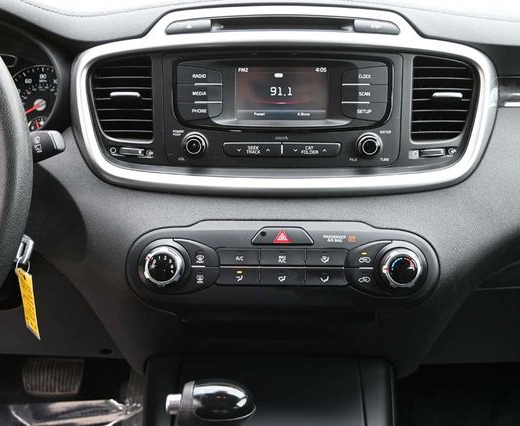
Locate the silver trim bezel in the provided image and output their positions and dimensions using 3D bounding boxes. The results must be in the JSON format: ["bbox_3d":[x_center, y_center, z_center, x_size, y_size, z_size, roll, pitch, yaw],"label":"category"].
[{"bbox_3d":[0.026,-0.122,0.750,0.455,0.203,0.070,0,7,2],"label":"silver trim bezel"}]

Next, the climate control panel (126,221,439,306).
[{"bbox_3d":[0.024,0.054,0.752,0.336,0.092,0.045,0,0,2],"label":"climate control panel"}]

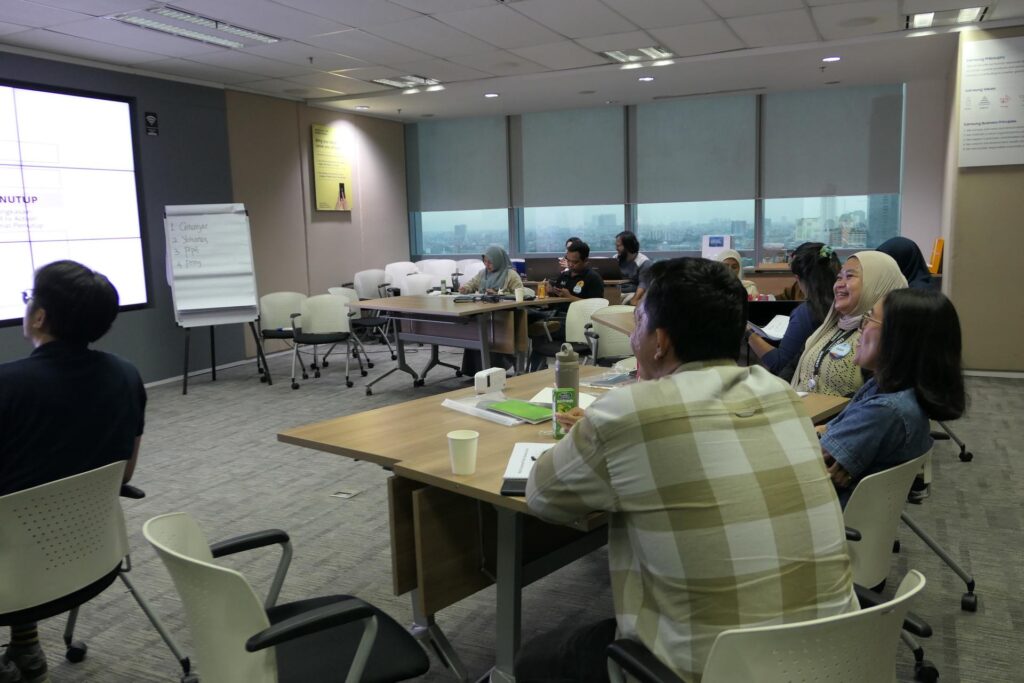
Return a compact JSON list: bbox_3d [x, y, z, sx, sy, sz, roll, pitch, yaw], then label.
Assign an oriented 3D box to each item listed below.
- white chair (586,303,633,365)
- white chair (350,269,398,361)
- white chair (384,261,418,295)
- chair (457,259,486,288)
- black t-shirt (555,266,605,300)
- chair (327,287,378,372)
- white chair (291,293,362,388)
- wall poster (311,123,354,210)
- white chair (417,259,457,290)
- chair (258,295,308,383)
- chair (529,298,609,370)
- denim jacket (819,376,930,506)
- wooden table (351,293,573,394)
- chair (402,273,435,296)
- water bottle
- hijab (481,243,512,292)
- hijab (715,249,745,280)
[{"bbox_3d":[0.806,0.168,5.264,0.580,0.790,0.580,-6,9,-23],"label":"white chair"},{"bbox_3d":[-1.510,-0.280,8.744,0.580,0.820,0.580,2,9,23],"label":"white chair"},{"bbox_3d":[-1.371,-0.467,9.681,0.620,0.890,0.600,3,10,28],"label":"white chair"},{"bbox_3d":[-0.488,-0.549,10.175,0.570,0.870,0.580,1,9,20],"label":"chair"},{"bbox_3d":[0.559,-0.326,6.444,0.320,0.560,0.480,-9,11,-41],"label":"black t-shirt"},{"bbox_3d":[-1.573,-0.164,8.112,0.560,0.785,0.570,2,9,20],"label":"chair"},{"bbox_3d":[-1.660,-0.015,7.175,0.570,0.785,0.560,-1,9,1],"label":"white chair"},{"bbox_3d":[-2.153,-2.065,9.549,0.035,0.977,0.651,3,10,26],"label":"wall poster"},{"bbox_3d":[-0.938,-0.512,9.831,0.630,0.910,0.600,1,9,13],"label":"white chair"},{"bbox_3d":[-2.147,-0.065,7.581,0.570,0.785,0.560,-5,9,-19],"label":"chair"},{"bbox_3d":[0.428,0.098,5.828,0.580,0.790,0.580,-10,11,-43],"label":"chair"},{"bbox_3d":[0.941,0.317,2.113,0.320,0.500,0.450,4,10,36],"label":"denim jacket"},{"bbox_3d":[-0.461,0.046,6.543,1.390,0.745,1.170,6,11,43],"label":"wooden table"},{"bbox_3d":[-1.113,-0.320,8.987,0.570,0.800,0.560,2,9,20],"label":"chair"},{"bbox_3d":[0.159,0.132,2.321,0.071,0.255,0.071,1,9,17],"label":"water bottle"},{"bbox_3d":[-0.142,-0.682,7.550,0.310,0.450,0.300,-9,11,-39],"label":"hijab"},{"bbox_3d":[1.857,-0.623,6.800,0.270,0.370,0.280,1,9,13],"label":"hijab"}]

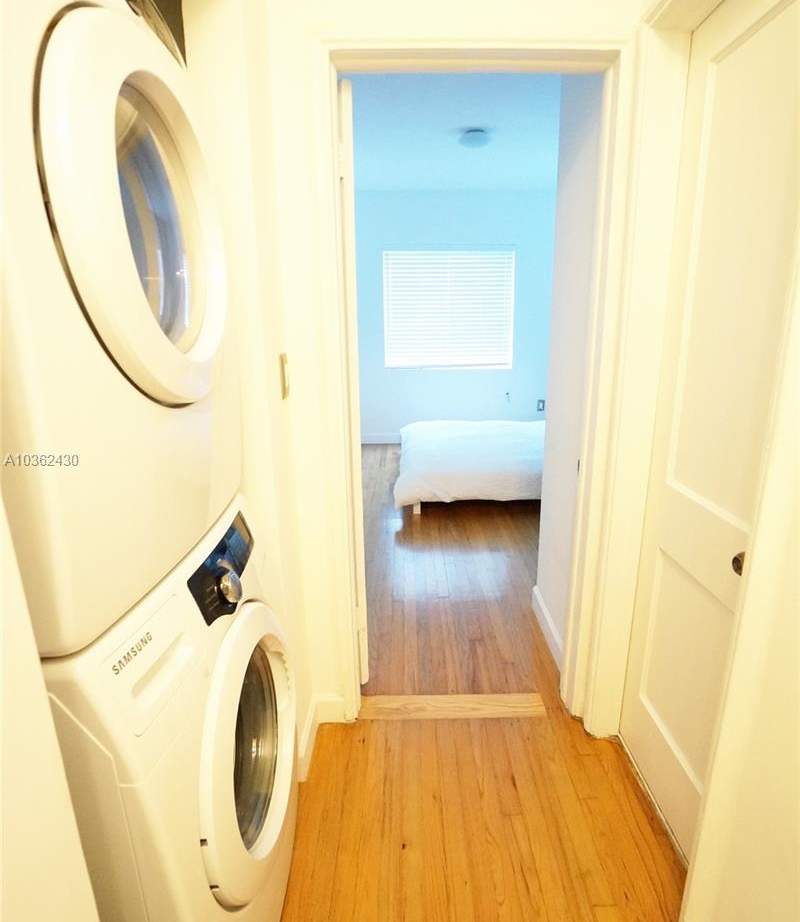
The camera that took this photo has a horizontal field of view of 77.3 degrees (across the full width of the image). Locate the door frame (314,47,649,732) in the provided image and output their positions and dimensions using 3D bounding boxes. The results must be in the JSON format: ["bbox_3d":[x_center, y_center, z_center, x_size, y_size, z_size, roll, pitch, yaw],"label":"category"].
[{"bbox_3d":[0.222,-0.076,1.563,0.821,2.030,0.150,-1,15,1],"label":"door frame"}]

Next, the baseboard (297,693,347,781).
[{"bbox_3d":[-0.254,0.900,1.649,0.120,0.117,0.256,-1,15,1],"label":"baseboard"}]

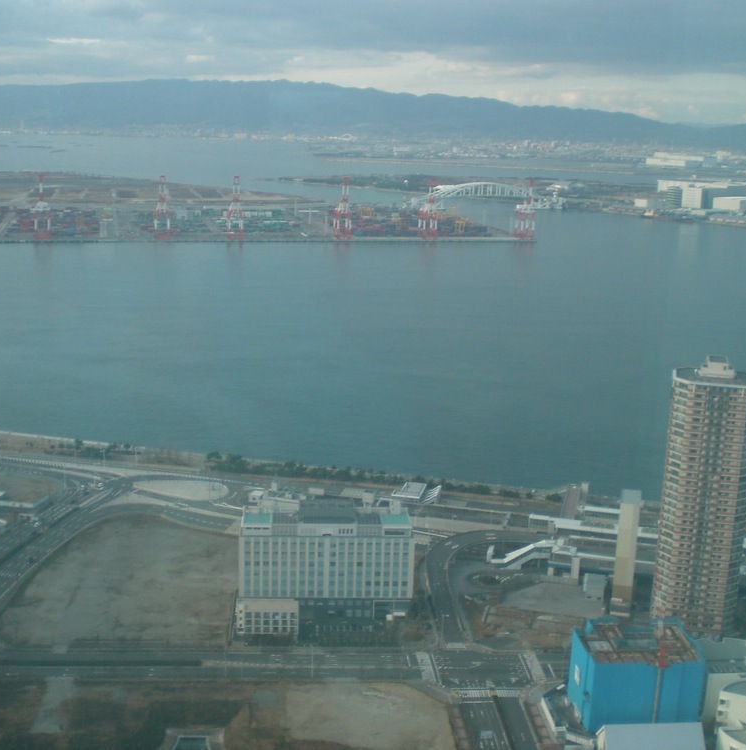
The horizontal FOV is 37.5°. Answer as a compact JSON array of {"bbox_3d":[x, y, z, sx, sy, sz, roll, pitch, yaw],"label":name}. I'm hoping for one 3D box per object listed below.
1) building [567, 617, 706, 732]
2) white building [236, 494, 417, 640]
[{"bbox_3d":[87.100,100.830,372.210,37.000,24.500,32.500,1,13,-7],"label":"building"},{"bbox_3d":[-18.620,73.770,426.780,67.000,45.000,26.500,1,13,-5],"label":"white building"}]

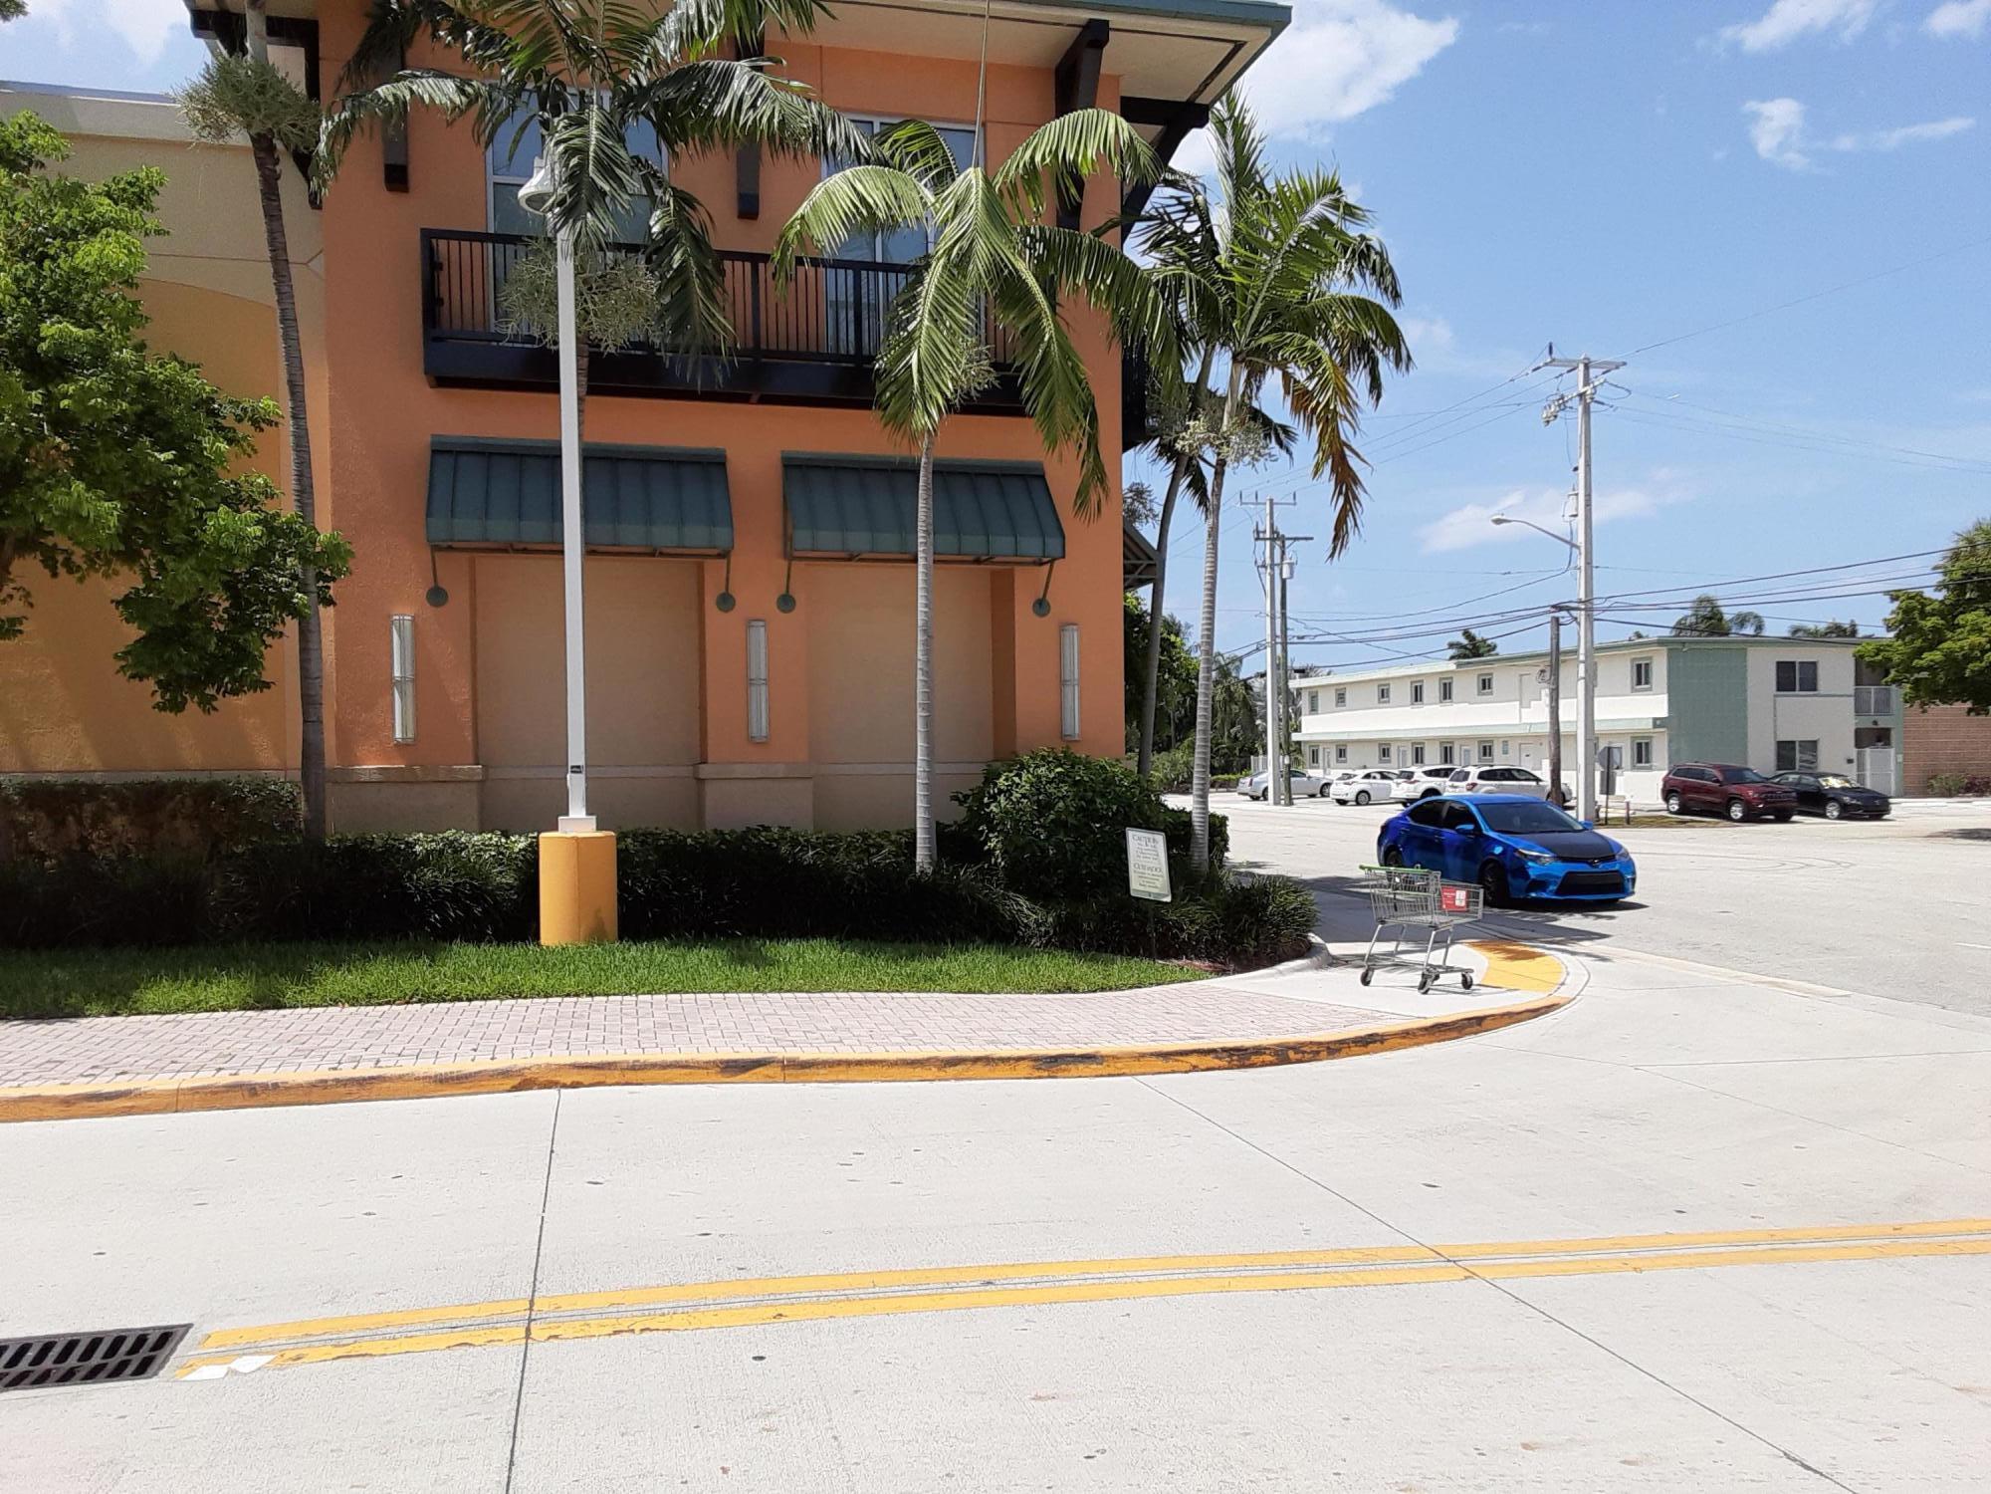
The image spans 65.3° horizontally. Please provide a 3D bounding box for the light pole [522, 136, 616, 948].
[{"bbox_3d":[-3.753,-1.756,13.700,0.830,7.000,0.670,0,-1,-6],"label":"light pole"}]

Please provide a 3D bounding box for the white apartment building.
[{"bbox_3d":[26.550,-0.840,75.400,10.800,6.200,32.300,-1,-1,-14],"label":"white apartment building"}]

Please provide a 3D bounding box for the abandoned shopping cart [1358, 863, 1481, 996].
[{"bbox_3d":[3.391,1.444,12.400,0.900,0.980,0.570,0,-1,-37],"label":"abandoned shopping cart"}]

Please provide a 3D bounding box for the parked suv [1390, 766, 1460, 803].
[{"bbox_3d":[18.896,1.583,64.500,4.600,1.690,1.840,0,-1,-16],"label":"parked suv"}]

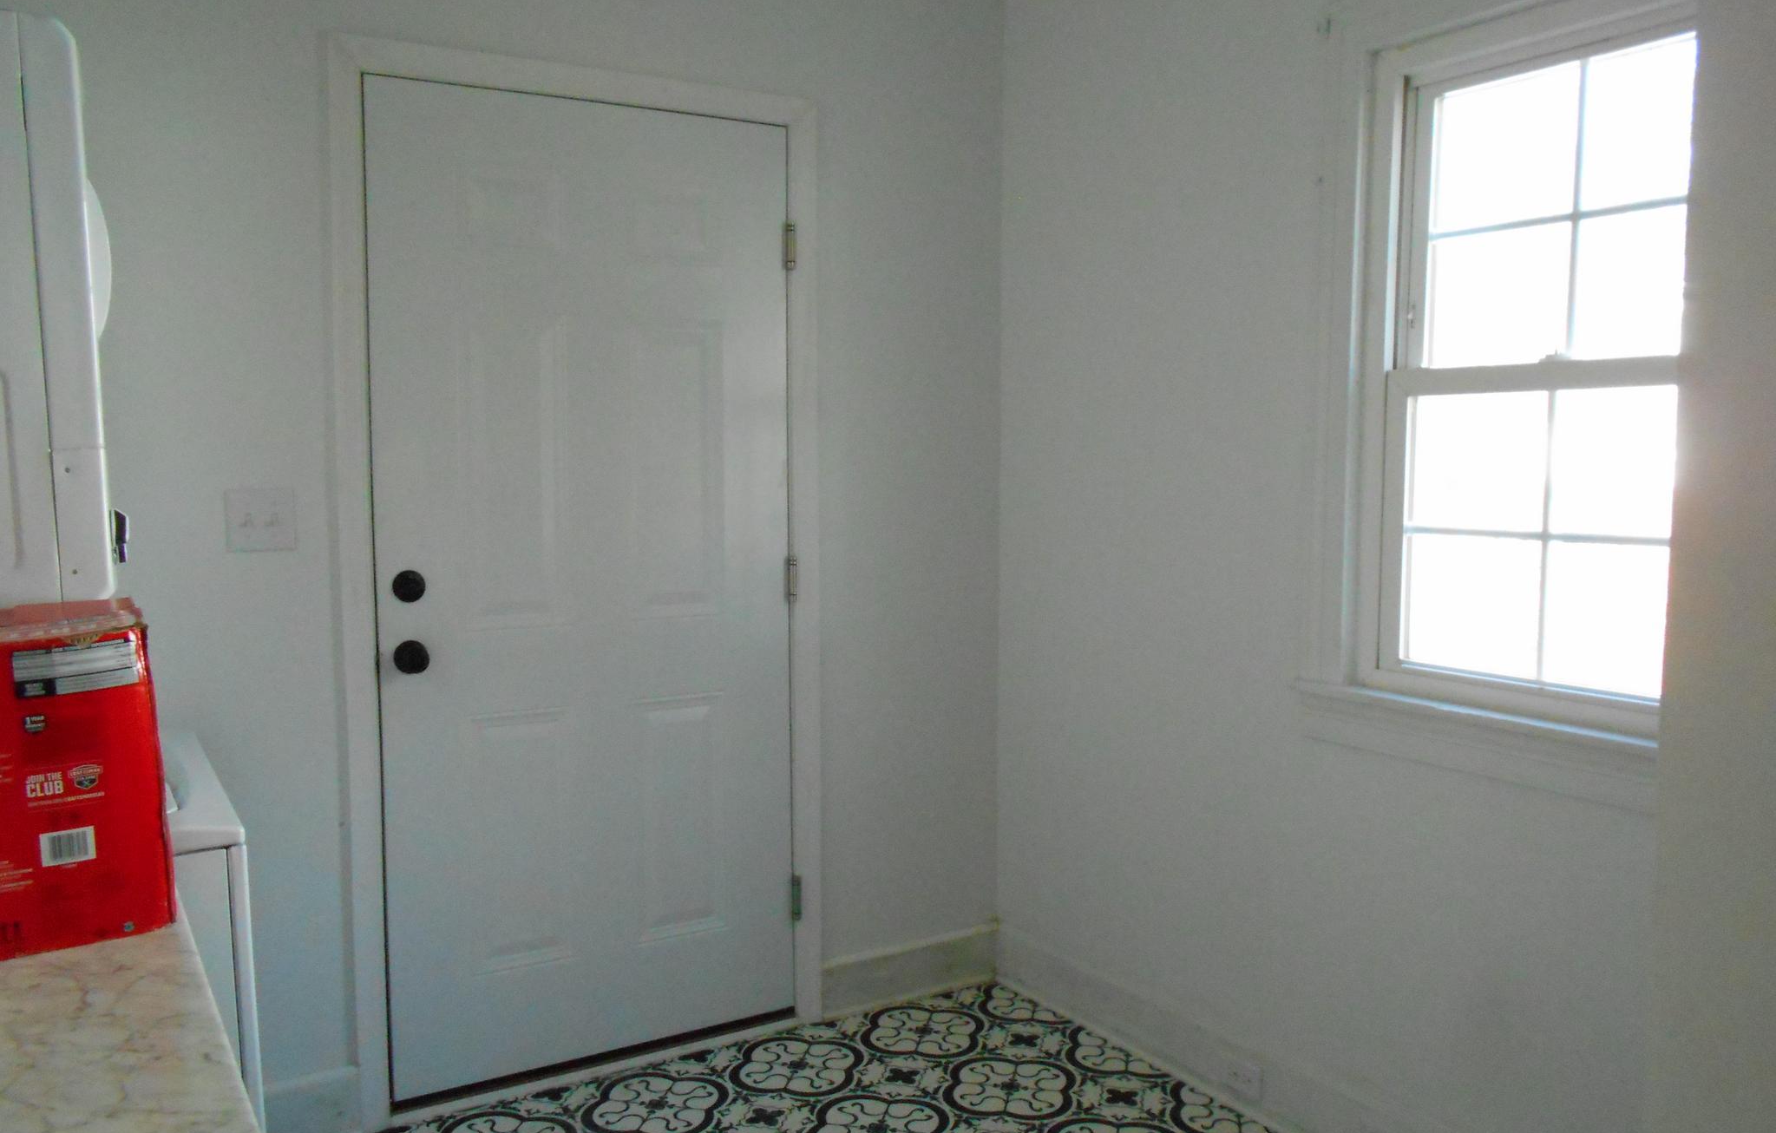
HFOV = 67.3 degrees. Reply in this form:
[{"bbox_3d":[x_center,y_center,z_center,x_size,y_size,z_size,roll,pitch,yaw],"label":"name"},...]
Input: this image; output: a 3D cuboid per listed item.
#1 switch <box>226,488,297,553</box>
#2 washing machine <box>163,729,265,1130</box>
[{"bbox_3d":[-1.173,-0.086,2.499,0.119,0.116,0.014,-3,5,-32],"label":"switch"},{"bbox_3d":[-1.275,0.765,1.825,0.670,0.890,0.685,-3,5,-32],"label":"washing machine"}]

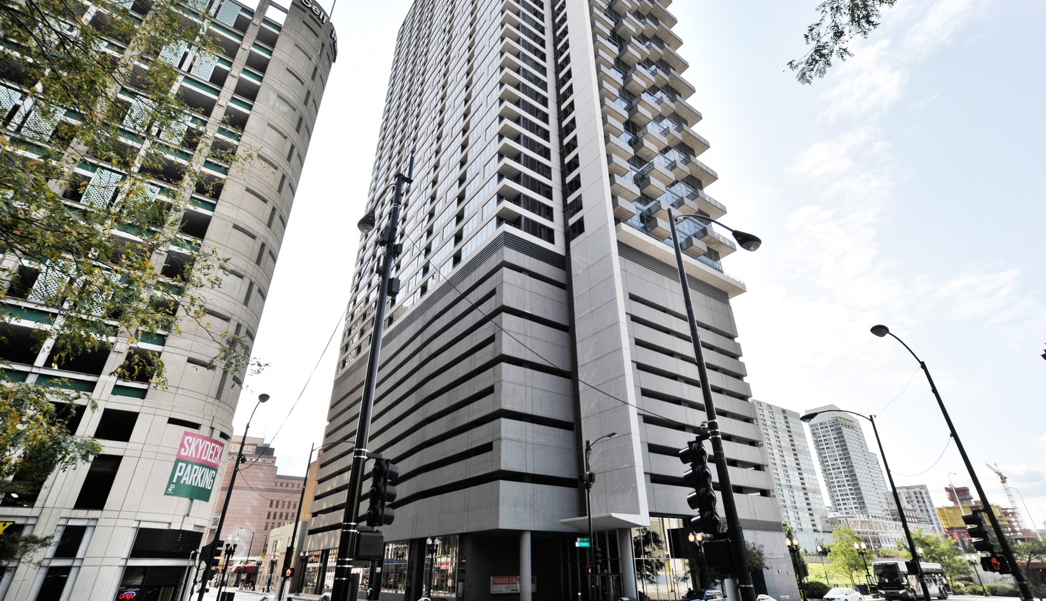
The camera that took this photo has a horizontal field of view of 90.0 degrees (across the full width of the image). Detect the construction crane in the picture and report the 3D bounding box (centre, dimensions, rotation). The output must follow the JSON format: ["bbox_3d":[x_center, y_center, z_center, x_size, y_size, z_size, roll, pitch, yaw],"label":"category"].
[{"bbox_3d":[329.808,143.856,348.564,50.000,67.000,5.000,25,-37,-39],"label":"construction crane"}]

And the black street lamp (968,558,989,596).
[{"bbox_3d":[64.774,39.073,74.276,0.550,5.200,1.050,19,-34,-32],"label":"black street lamp"}]

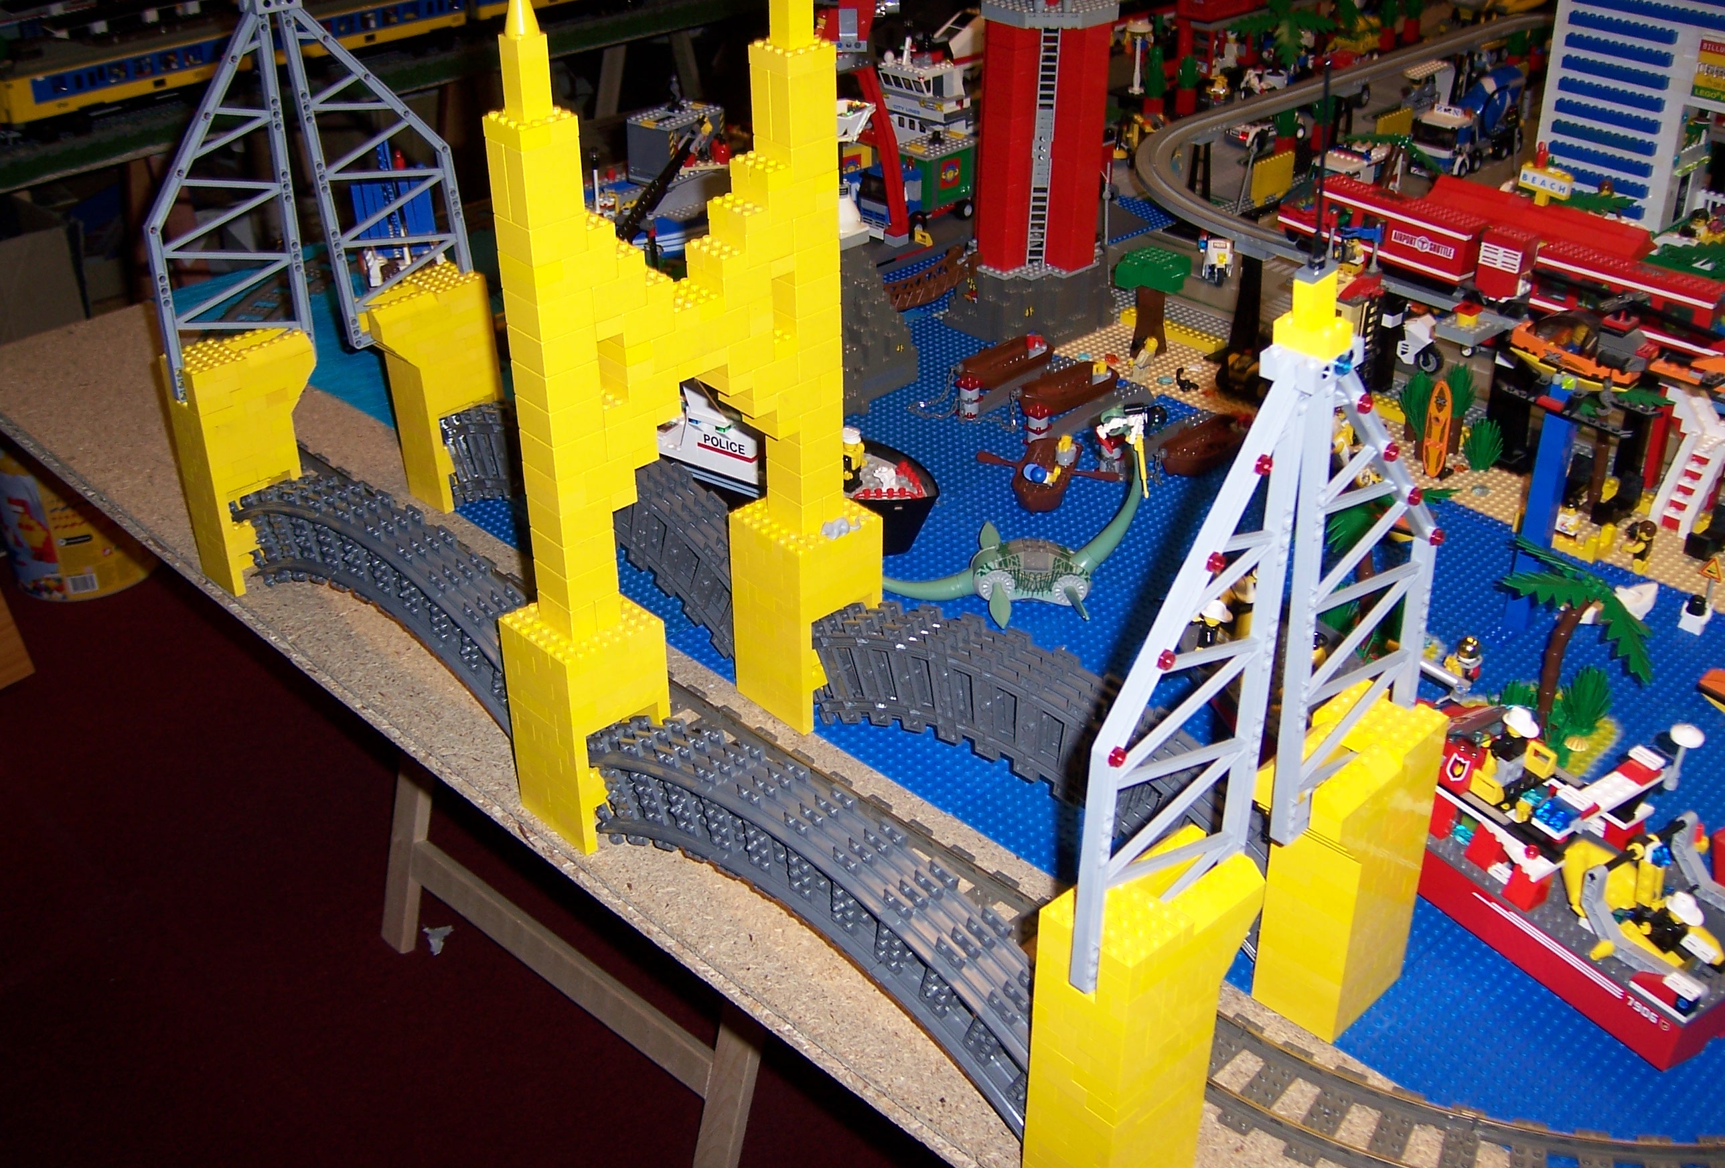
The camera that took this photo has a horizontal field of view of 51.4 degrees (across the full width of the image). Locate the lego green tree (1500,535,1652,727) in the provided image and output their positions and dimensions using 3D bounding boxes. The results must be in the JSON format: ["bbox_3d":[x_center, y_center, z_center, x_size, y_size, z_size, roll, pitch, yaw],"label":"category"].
[{"bbox_3d":[0.415,0.038,1.059,0.097,0.112,0.097,-5,31,-8],"label":"lego green tree"}]

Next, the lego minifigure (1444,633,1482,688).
[{"bbox_3d":[0.377,0.047,1.117,0.024,0.033,0.017,11,33,19],"label":"lego minifigure"}]

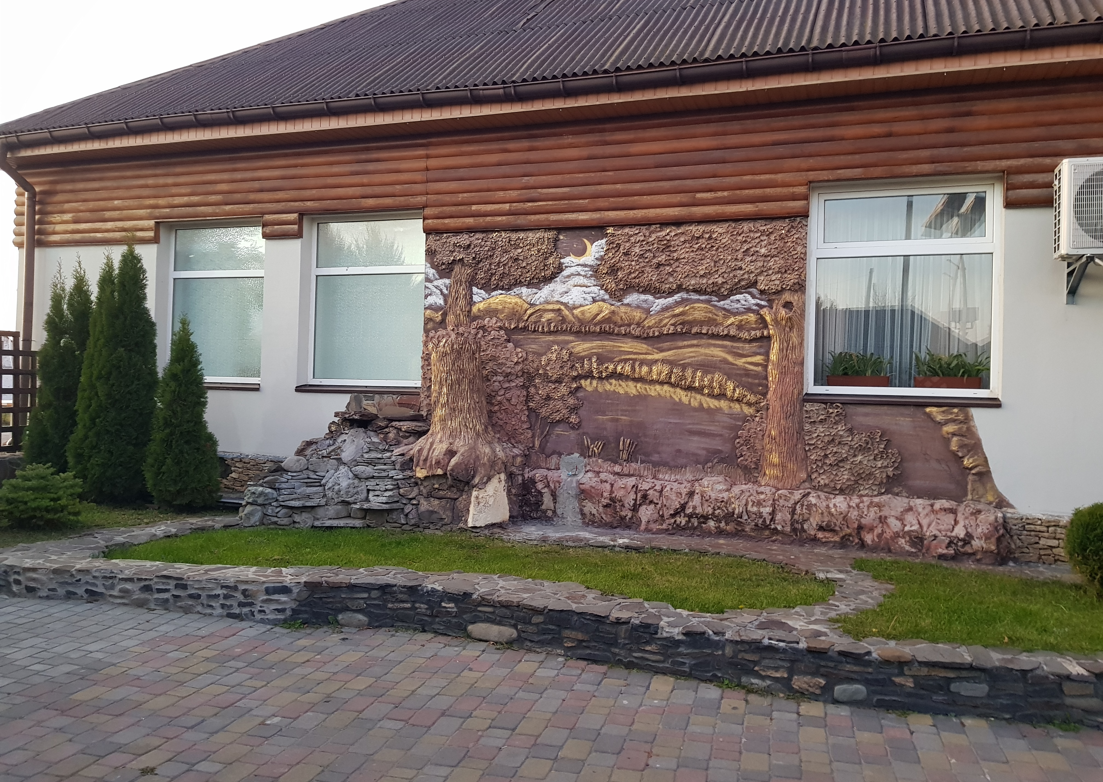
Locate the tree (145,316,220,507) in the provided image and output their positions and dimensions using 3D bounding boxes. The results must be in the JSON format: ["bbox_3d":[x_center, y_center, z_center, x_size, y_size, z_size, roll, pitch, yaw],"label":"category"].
[{"bbox_3d":[-3.802,0.207,8.570,0.740,1.970,0.740,2,0,20],"label":"tree"}]

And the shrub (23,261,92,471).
[{"bbox_3d":[-5.006,-0.140,8.518,0.750,2.381,0.730,1,-1,18],"label":"shrub"}]

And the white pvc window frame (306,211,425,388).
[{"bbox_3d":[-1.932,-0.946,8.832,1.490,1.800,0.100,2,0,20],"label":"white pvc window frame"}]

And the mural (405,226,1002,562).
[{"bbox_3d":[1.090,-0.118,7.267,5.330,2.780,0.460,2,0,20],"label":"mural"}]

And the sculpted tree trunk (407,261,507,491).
[{"bbox_3d":[-0.868,-0.170,7.779,1.020,2.150,0.480,2,0,20],"label":"sculpted tree trunk"}]

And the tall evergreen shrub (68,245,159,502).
[{"bbox_3d":[-4.675,-0.193,8.944,0.900,2.750,0.860,2,0,20],"label":"tall evergreen shrub"}]

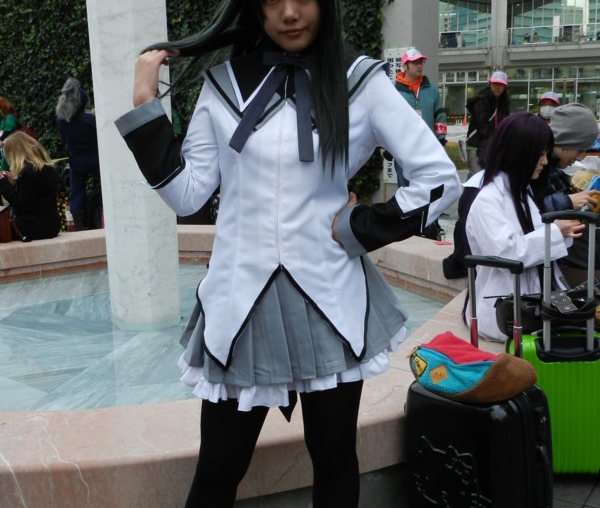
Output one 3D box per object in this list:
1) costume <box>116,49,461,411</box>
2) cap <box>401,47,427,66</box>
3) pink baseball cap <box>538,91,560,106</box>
[{"bbox_3d":[-0.001,-0.047,1.605,0.730,0.780,0.360,0,11,7],"label":"costume"},{"bbox_3d":[0.991,-1.705,6.400,0.180,0.140,0.250,-12,15,-42],"label":"cap"},{"bbox_3d":[2.362,-1.467,7.000,0.180,0.140,0.250,-1,11,3],"label":"pink baseball cap"}]

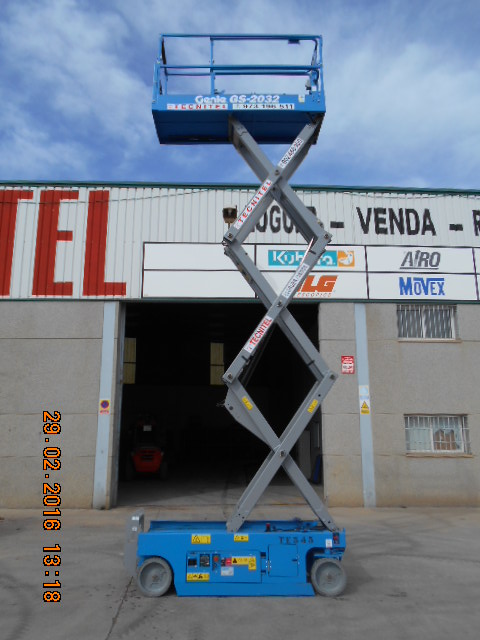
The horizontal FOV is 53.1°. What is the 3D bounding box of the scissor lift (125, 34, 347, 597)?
[{"bbox_3d":[-0.075,-0.369,6.141,2.430,6.880,0.820,0,-11,-1],"label":"scissor lift"}]

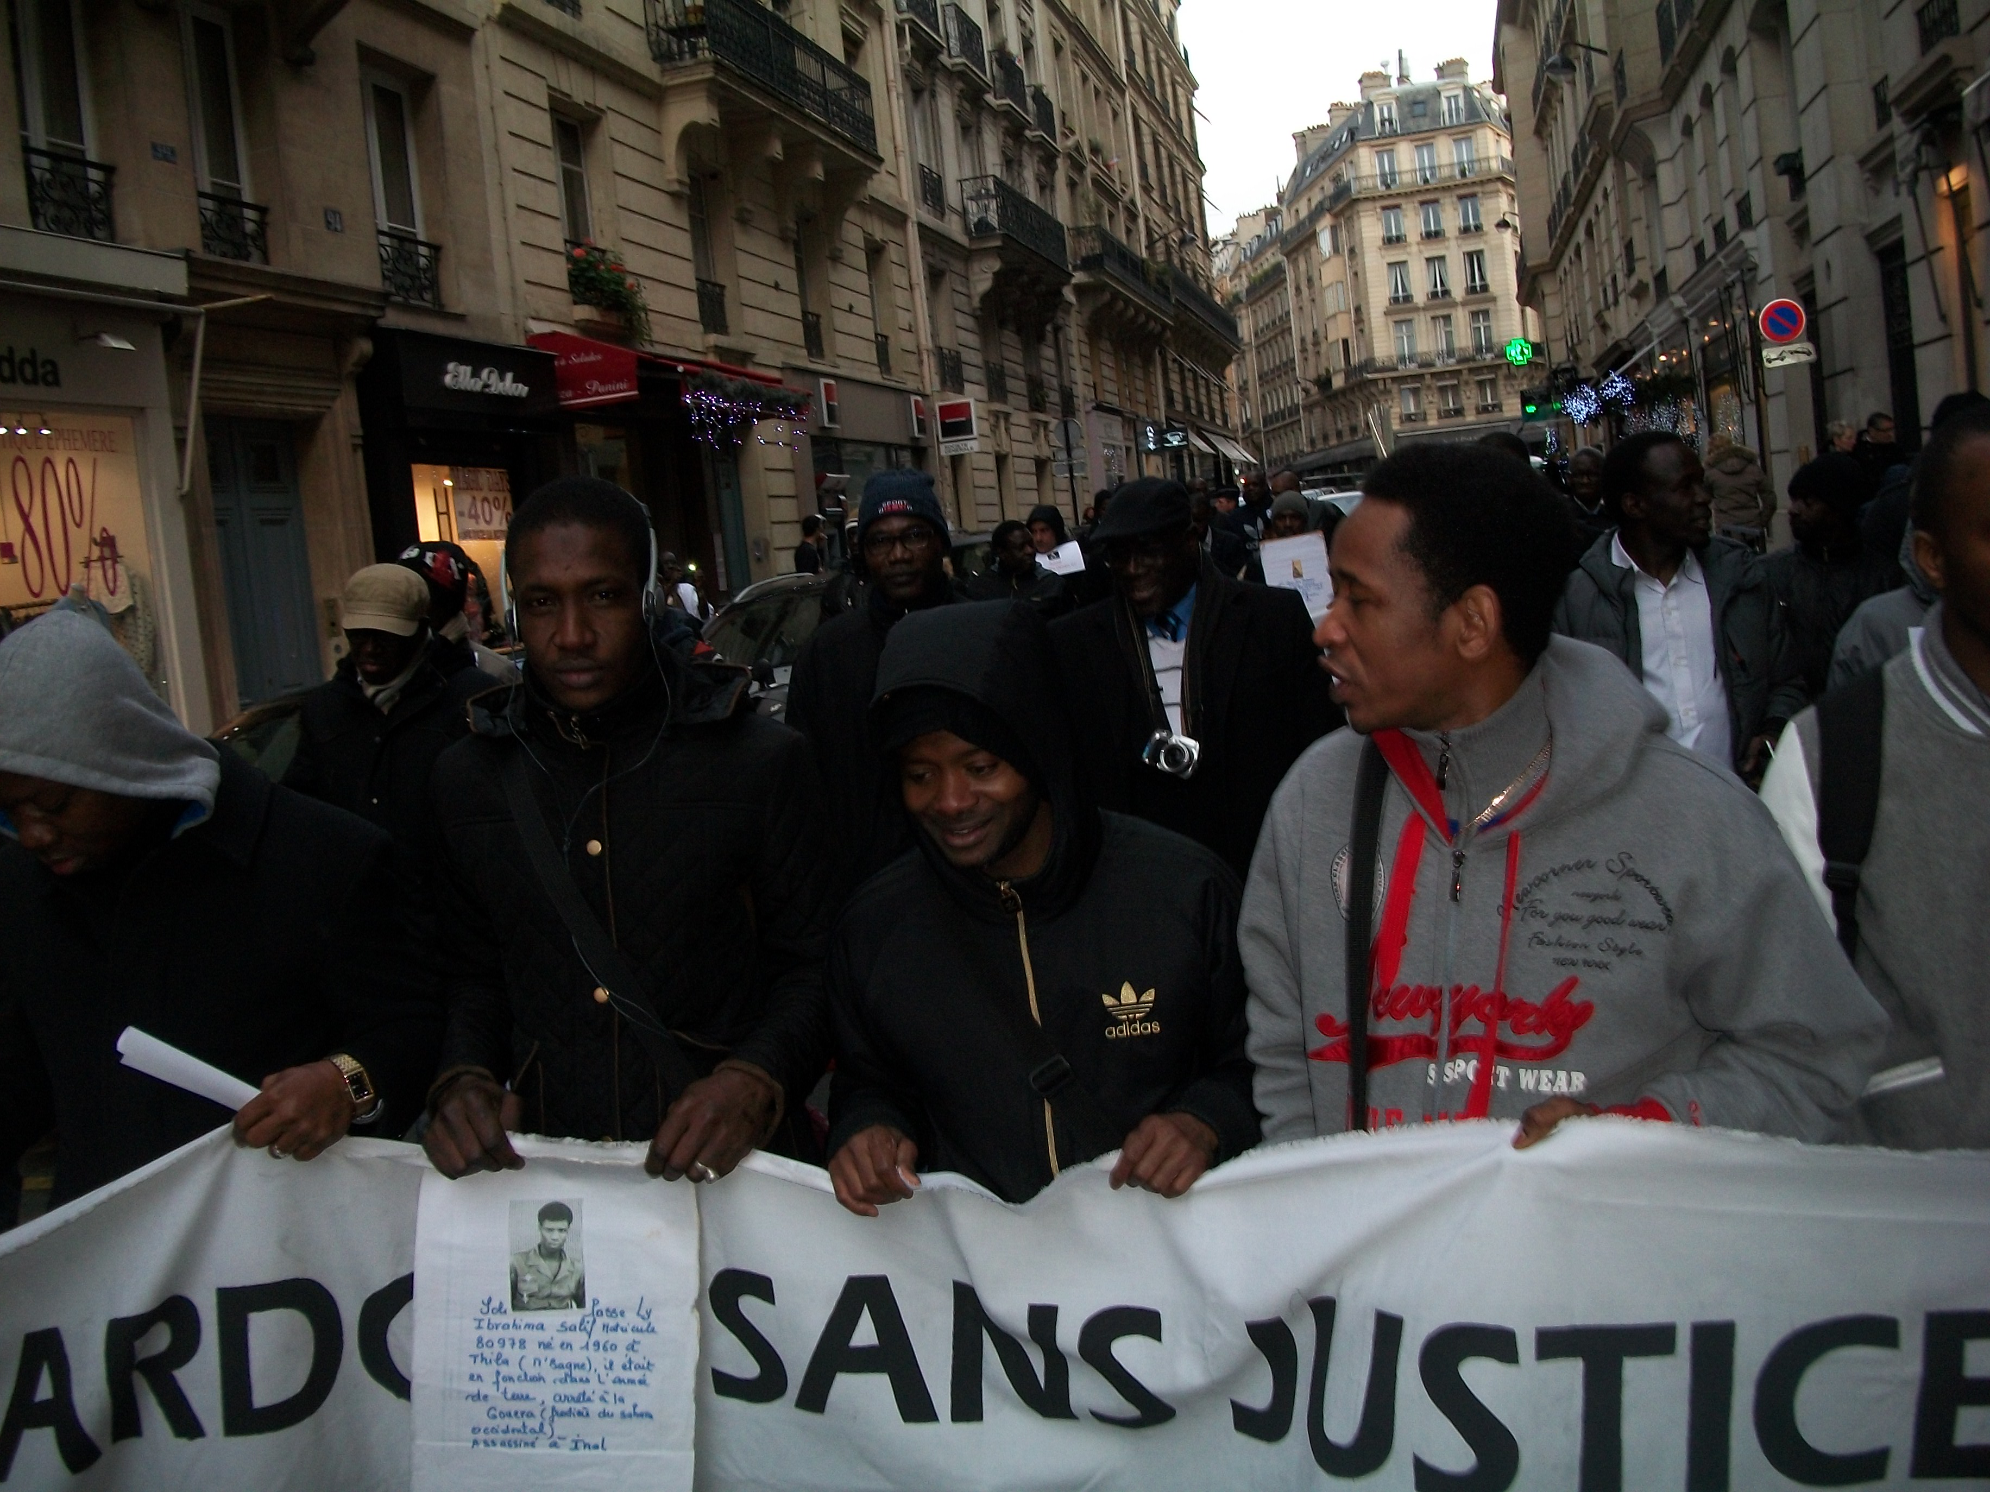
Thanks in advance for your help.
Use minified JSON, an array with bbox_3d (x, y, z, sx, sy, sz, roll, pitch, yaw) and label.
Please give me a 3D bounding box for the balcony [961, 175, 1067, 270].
[{"bbox_3d":[0.515,-10.574,37.934,0.700,1.100,6.700,-6,6,14],"label":"balcony"}]

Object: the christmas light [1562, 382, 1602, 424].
[{"bbox_3d":[11.500,-6.708,36.000,0.750,0.820,0.650,-6,6,14],"label":"christmas light"}]

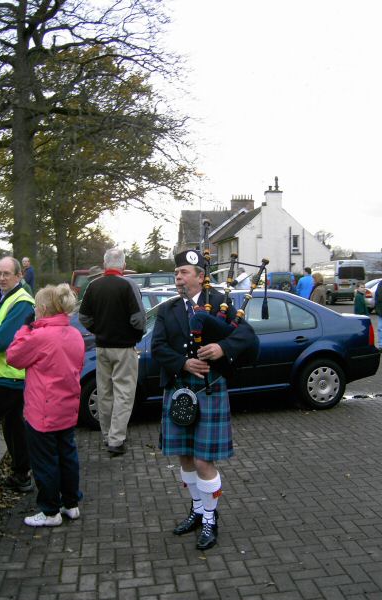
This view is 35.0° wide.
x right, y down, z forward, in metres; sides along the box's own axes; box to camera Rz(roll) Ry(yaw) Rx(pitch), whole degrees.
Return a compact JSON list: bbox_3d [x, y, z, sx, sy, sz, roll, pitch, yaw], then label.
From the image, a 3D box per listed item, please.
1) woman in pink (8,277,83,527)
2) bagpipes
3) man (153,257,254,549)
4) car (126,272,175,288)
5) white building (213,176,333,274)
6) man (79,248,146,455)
[{"bbox_3d":[-0.960,0.675,4.050,0.430,1.580,0.500,1,3,41],"label":"woman in pink"},{"bbox_3d":[0.215,0.040,3.550,0.480,1.030,0.420,0,2,22],"label":"bagpipes"},{"bbox_3d":[0.075,0.567,3.640,0.600,1.740,0.470,0,2,22],"label":"man"},{"bbox_3d":[-1.510,-0.100,21.600,4.500,1.720,1.780,-1,2,-10],"label":"car"},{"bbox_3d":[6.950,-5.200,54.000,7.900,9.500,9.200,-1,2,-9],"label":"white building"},{"bbox_3d":[-0.727,0.475,5.650,0.600,1.860,0.380,-1,2,-10],"label":"man"}]

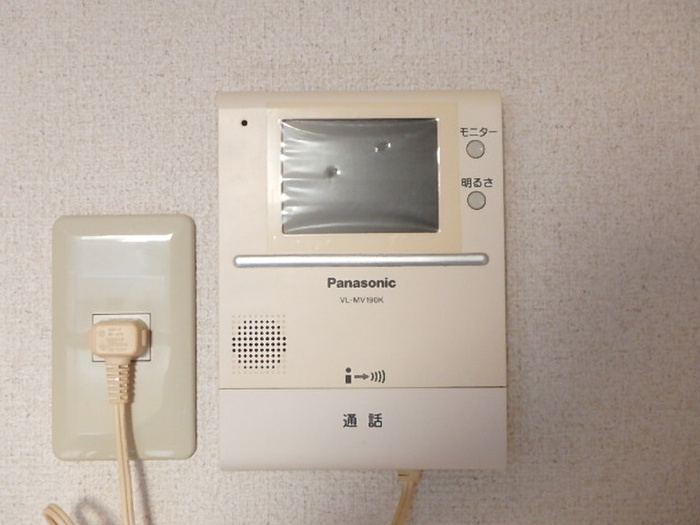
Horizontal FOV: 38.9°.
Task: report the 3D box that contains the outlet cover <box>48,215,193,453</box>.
[{"bbox_3d":[-0.109,0.037,0.481,0.070,0.120,0.009,0,-1,0],"label":"outlet cover"}]

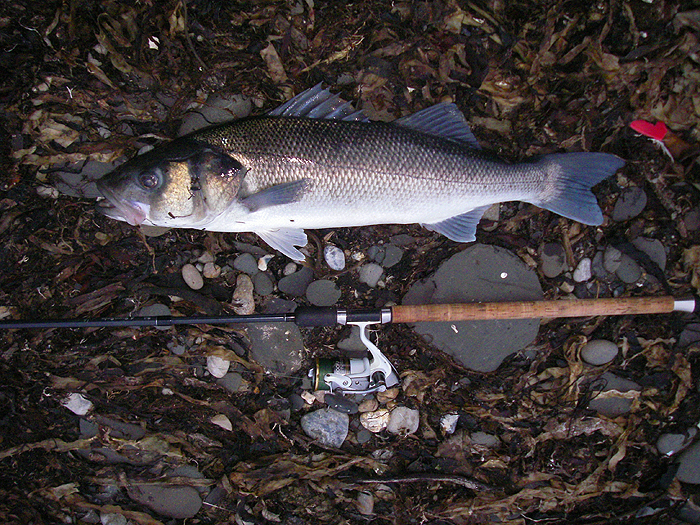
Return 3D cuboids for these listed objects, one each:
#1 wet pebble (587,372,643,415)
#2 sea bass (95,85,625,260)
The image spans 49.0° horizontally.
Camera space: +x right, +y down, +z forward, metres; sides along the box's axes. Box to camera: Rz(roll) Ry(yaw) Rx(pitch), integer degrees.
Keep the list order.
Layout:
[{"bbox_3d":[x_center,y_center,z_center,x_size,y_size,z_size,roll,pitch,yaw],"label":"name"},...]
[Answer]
[{"bbox_3d":[0.353,0.176,1.022,0.070,0.025,0.056,11,79,2],"label":"wet pebble"},{"bbox_3d":[0.013,-0.115,0.985,0.676,0.080,0.218,-2,78,0],"label":"sea bass"}]

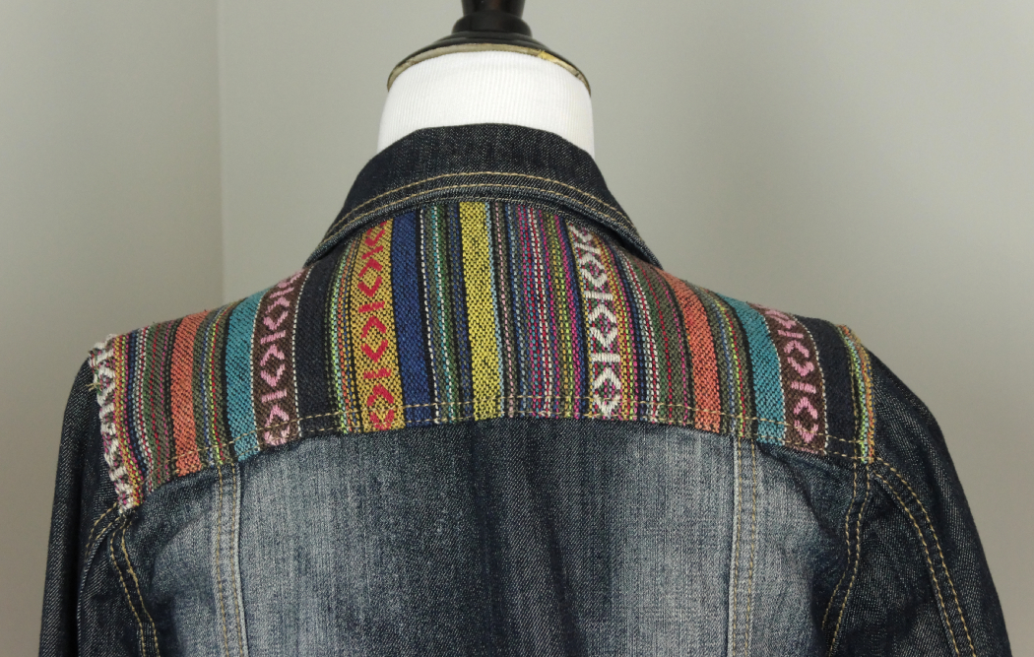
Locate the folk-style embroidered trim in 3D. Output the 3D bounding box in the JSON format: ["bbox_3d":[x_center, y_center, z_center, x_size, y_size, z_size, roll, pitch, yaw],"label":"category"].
[{"bbox_3d":[-0.017,0.006,1.165,0.395,0.162,0.125,-1,6,-3],"label":"folk-style embroidered trim"}]

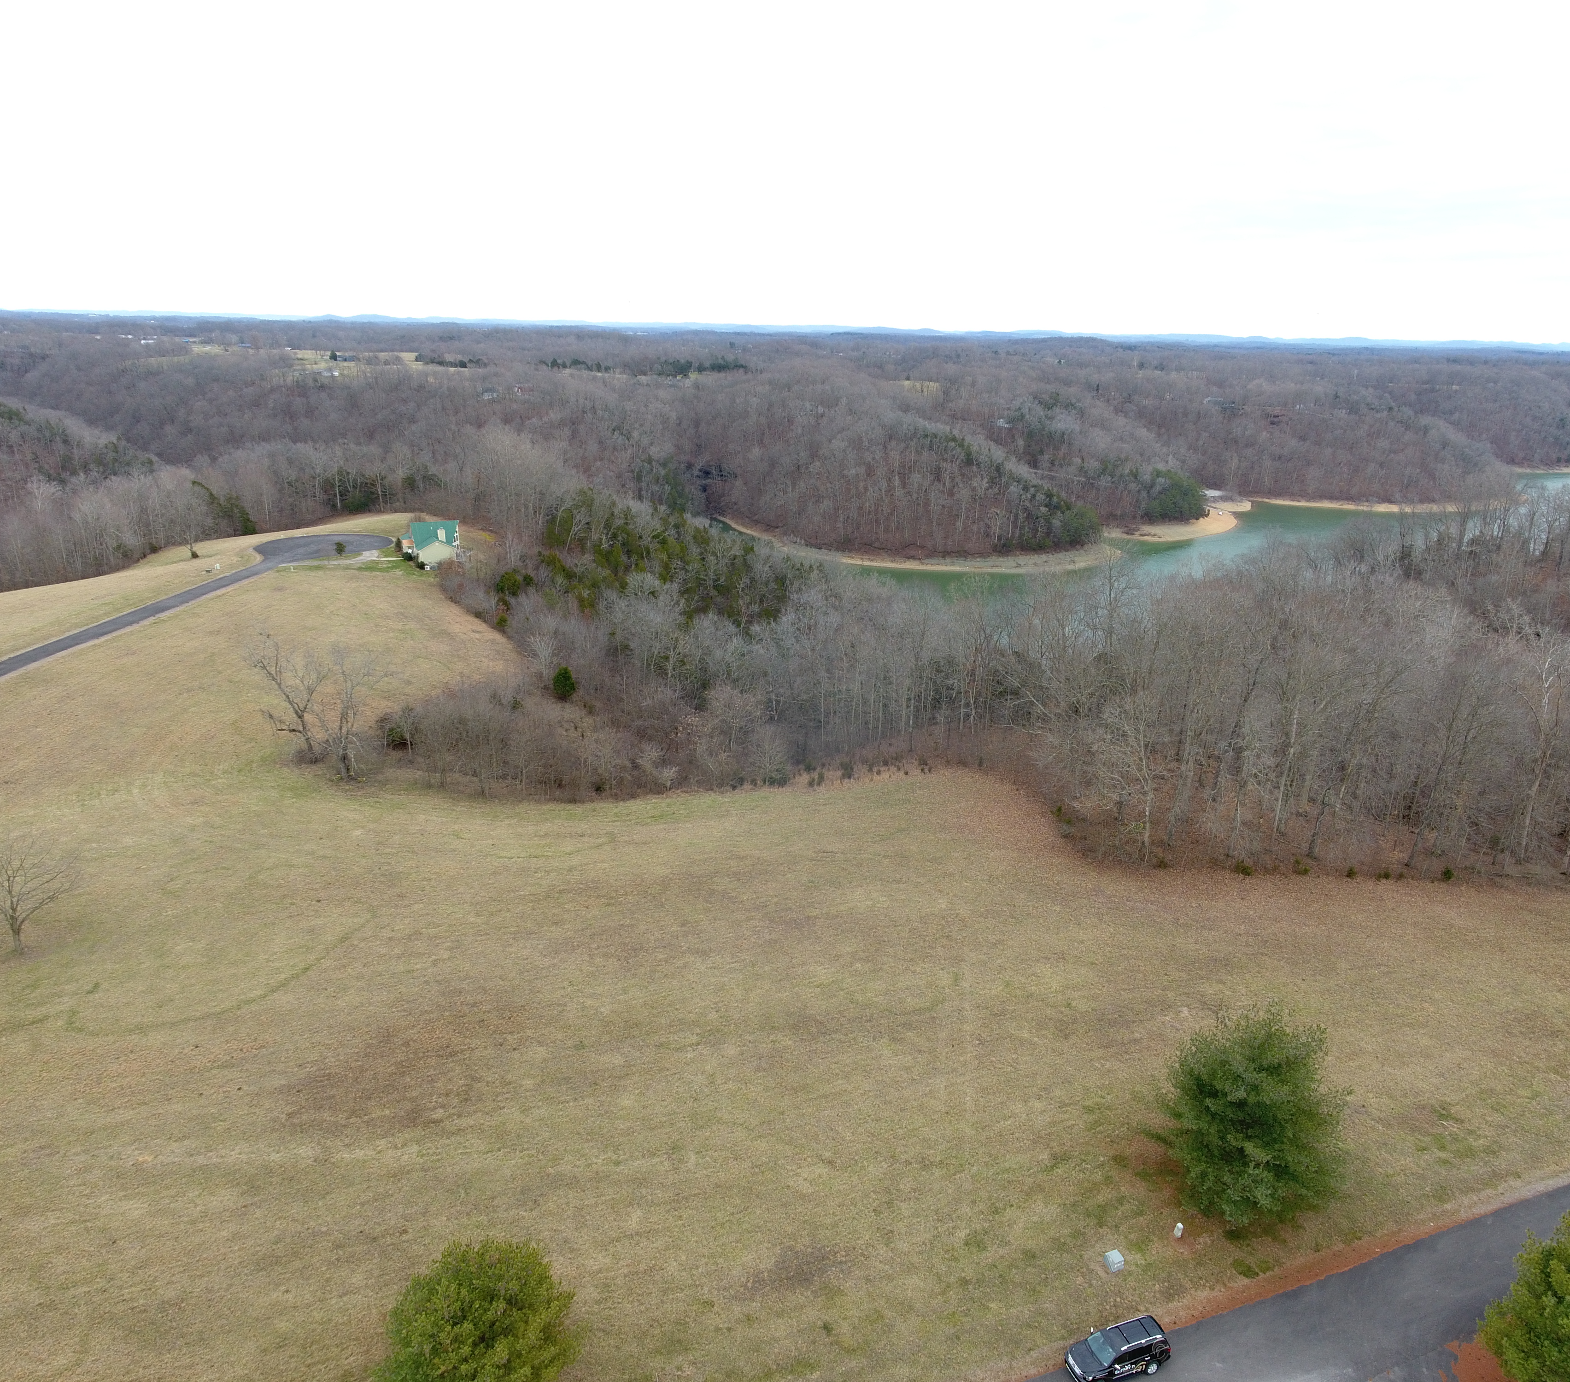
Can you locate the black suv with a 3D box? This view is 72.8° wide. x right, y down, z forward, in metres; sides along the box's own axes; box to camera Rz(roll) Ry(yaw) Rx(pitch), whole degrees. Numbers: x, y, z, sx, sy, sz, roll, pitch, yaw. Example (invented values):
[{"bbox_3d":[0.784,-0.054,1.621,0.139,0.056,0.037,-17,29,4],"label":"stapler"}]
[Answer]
[{"bbox_3d":[15.869,31.665,50.942,4.950,1.800,1.970,-5,20,-18],"label":"black suv"}]

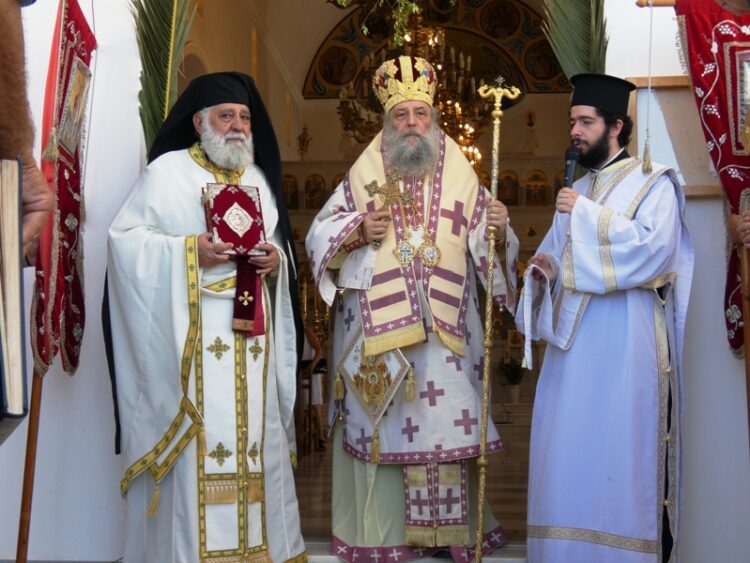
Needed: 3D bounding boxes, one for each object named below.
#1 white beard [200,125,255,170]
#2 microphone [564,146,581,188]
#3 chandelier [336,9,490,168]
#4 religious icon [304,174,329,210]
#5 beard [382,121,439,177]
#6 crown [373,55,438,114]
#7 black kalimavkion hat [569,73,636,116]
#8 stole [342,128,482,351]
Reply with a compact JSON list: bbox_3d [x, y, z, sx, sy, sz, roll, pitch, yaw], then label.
[{"bbox_3d":[-0.485,-0.441,3.920,0.170,0.160,0.140,2,-5,-21],"label":"white beard"},{"bbox_3d":[0.646,-0.348,3.950,0.050,0.200,0.050,12,-7,-31],"label":"microphone"},{"bbox_3d":[0.360,-1.781,11.000,1.420,1.480,1.420,0,-5,0],"label":"chandelier"},{"bbox_3d":[-0.834,-1.276,17.000,0.310,0.520,0.040,0,-5,5],"label":"religious icon"},{"bbox_3d":[0.123,-0.458,4.120,0.190,0.195,0.140,0,-5,-1],"label":"beard"},{"bbox_3d":[0.108,-0.692,4.220,0.230,0.195,0.230,-4,-11,-4],"label":"crown"},{"bbox_3d":[0.769,-0.630,4.030,0.228,0.125,0.228,7,-6,1],"label":"black kalimavkion hat"},{"bbox_3d":[0.131,-0.143,4.170,0.490,0.800,0.340,0,-5,0],"label":"stole"}]

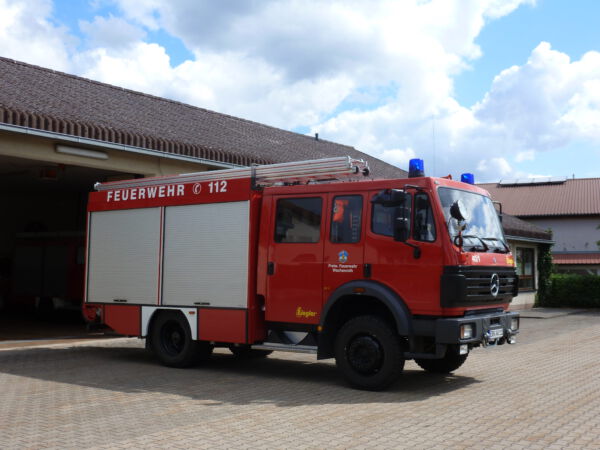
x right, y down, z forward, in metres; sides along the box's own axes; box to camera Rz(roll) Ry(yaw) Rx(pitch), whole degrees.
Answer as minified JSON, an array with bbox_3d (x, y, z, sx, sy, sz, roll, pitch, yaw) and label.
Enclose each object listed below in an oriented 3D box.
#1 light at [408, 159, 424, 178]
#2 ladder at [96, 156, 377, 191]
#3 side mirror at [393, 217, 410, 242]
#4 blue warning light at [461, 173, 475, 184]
[{"bbox_3d":[1.564,-0.748,9.506,0.205,0.255,0.205,1,-4,0],"label":"light"},{"bbox_3d":[-1.391,-0.732,11.757,5.700,0.265,0.420,-3,-5,36],"label":"ladder"},{"bbox_3d":[1.288,0.061,9.016,0.190,0.320,0.085,3,-5,-33],"label":"side mirror"},{"bbox_3d":[2.561,-0.636,10.856,0.205,0.255,0.205,-3,-5,36],"label":"blue warning light"}]

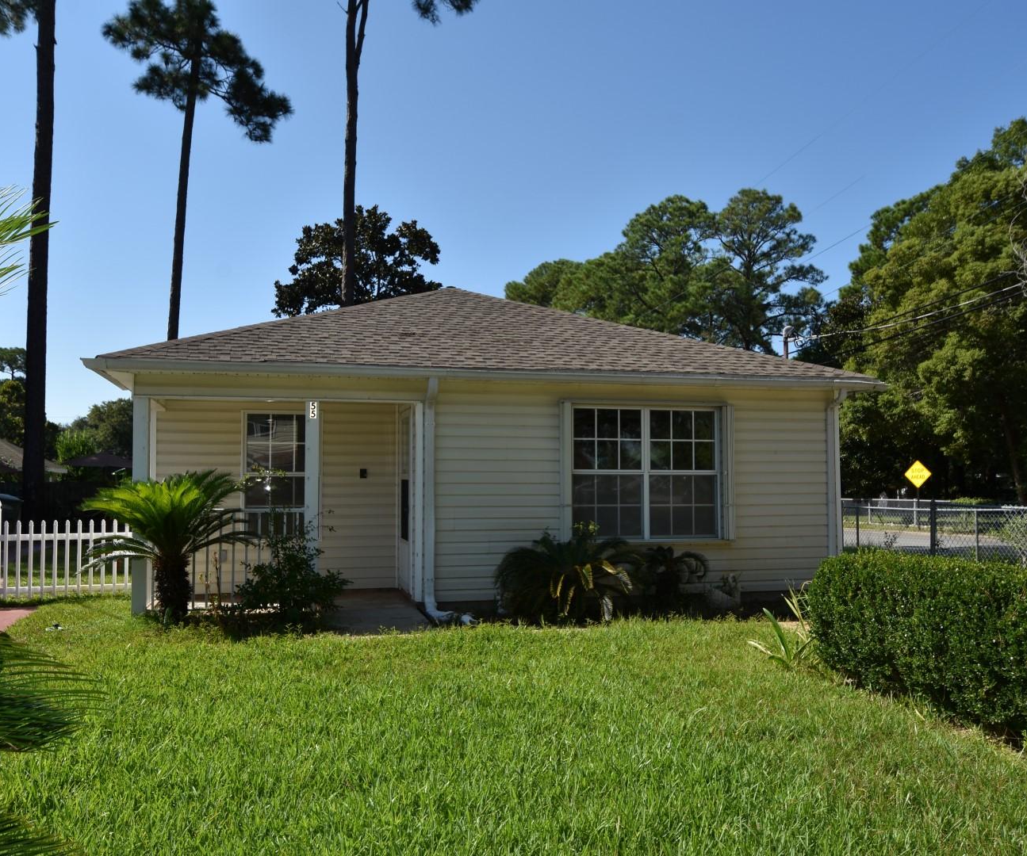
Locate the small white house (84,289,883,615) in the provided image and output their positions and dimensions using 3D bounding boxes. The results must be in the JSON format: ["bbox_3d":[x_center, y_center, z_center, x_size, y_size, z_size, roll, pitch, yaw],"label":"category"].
[{"bbox_3d":[-1.184,0.124,14.735,8.713,4.429,11.000,1,-4,-15],"label":"small white house"}]

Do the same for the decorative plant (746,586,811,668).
[{"bbox_3d":[2.133,1.582,7.066,0.530,0.622,0.500,1,-4,-15],"label":"decorative plant"}]

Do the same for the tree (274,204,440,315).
[{"bbox_3d":[-5.279,-2.095,30.186,6.500,11.112,6.500,1,-4,-15],"label":"tree"}]

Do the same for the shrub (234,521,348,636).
[{"bbox_3d":[-2.112,1.392,8.431,1.060,0.986,0.950,1,-4,-15],"label":"shrub"}]

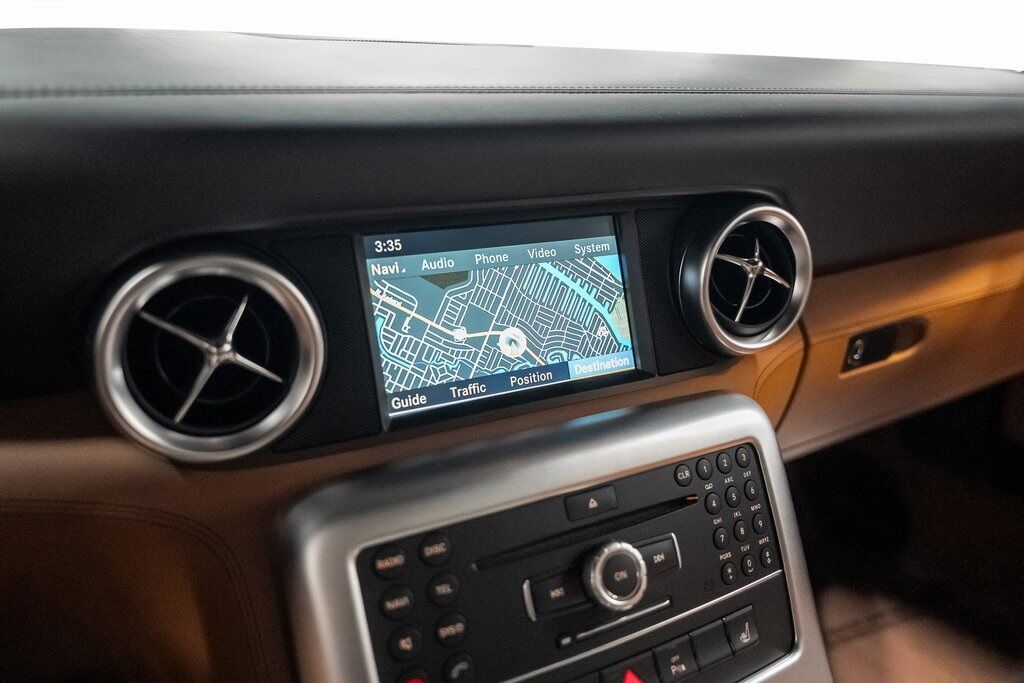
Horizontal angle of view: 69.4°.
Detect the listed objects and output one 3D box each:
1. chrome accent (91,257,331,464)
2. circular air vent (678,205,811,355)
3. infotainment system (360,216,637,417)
[{"bbox_3d":[-0.130,0.005,0.324,0.091,0.091,0.025,-9,16,-26],"label":"chrome accent"},{"bbox_3d":[0.143,-0.040,0.463,0.091,0.091,0.035,-9,16,-26],"label":"circular air vent"},{"bbox_3d":[-0.003,-0.018,0.413,0.155,0.093,0.020,-9,1,-26],"label":"infotainment system"}]

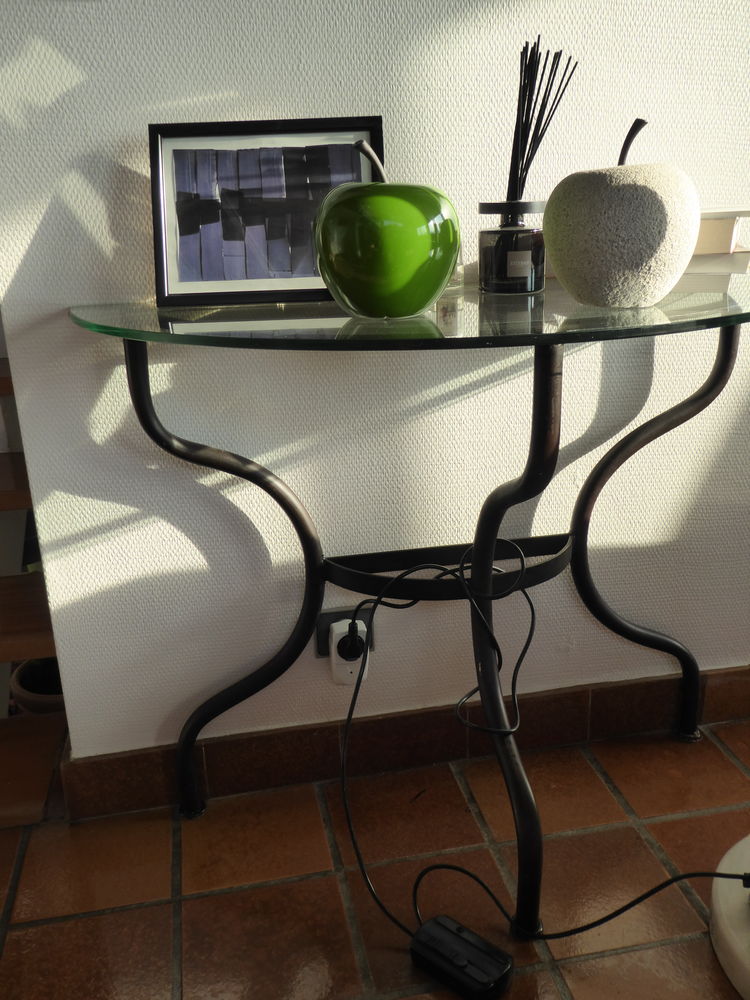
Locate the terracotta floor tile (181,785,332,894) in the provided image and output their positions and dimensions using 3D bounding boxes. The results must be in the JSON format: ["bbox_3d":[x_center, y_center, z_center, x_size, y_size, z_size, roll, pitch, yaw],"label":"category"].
[{"bbox_3d":[-0.173,0.479,1.313,0.200,0.010,0.195,-5,18,-10],"label":"terracotta floor tile"}]

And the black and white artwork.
[{"bbox_3d":[-0.127,-0.342,1.111,0.278,0.212,0.022,-1,6,4],"label":"black and white artwork"}]

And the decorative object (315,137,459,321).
[{"bbox_3d":[0.010,-0.275,0.938,0.148,0.171,0.148,-2,18,1],"label":"decorative object"}]

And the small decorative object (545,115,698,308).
[{"bbox_3d":[0.258,-0.293,0.948,0.156,0.182,0.156,3,18,14],"label":"small decorative object"}]

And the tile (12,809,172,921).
[{"bbox_3d":[-0.381,0.499,1.275,0.200,0.010,0.195,-5,18,-10],"label":"tile"}]

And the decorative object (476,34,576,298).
[{"bbox_3d":[0.185,-0.397,1.107,0.118,0.287,0.100,-3,18,-1],"label":"decorative object"}]

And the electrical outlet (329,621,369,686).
[{"bbox_3d":[-0.040,0.219,1.340,0.053,0.082,0.044,-5,18,-10],"label":"electrical outlet"}]

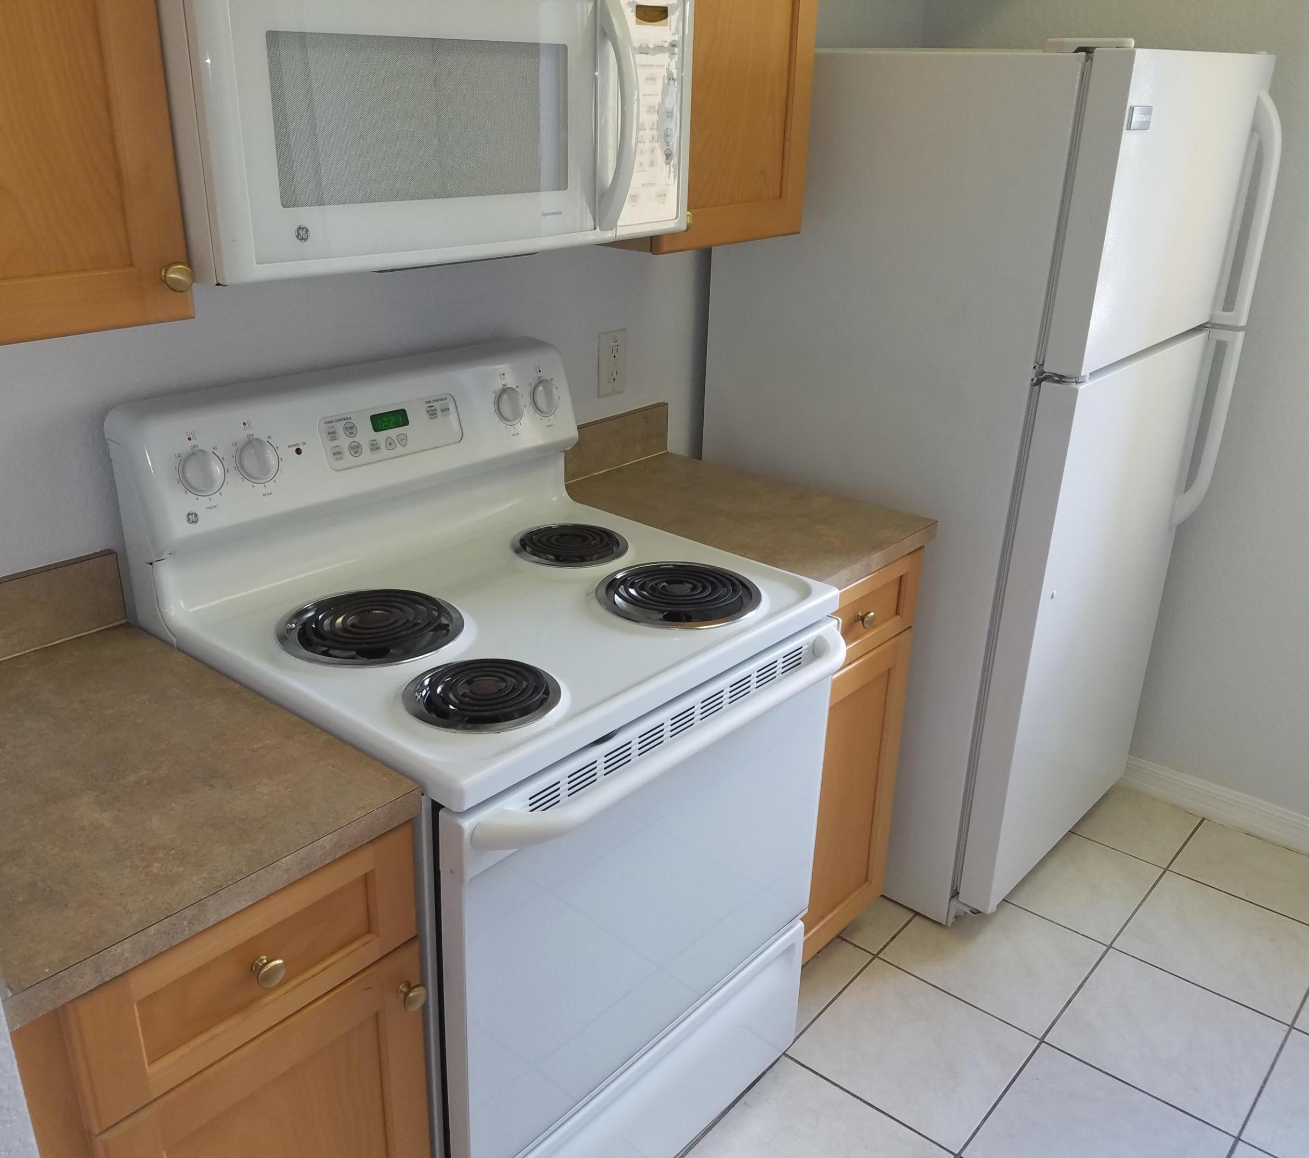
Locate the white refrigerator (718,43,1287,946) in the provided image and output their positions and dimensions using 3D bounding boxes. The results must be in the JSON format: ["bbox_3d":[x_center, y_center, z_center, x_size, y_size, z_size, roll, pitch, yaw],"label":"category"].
[{"bbox_3d":[0.650,-0.217,2.499,0.814,1.668,0.735,19,28,36],"label":"white refrigerator"}]

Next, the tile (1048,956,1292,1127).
[{"bbox_3d":[0.950,0.846,2.145,0.335,0.010,0.335,19,28,36],"label":"tile"}]

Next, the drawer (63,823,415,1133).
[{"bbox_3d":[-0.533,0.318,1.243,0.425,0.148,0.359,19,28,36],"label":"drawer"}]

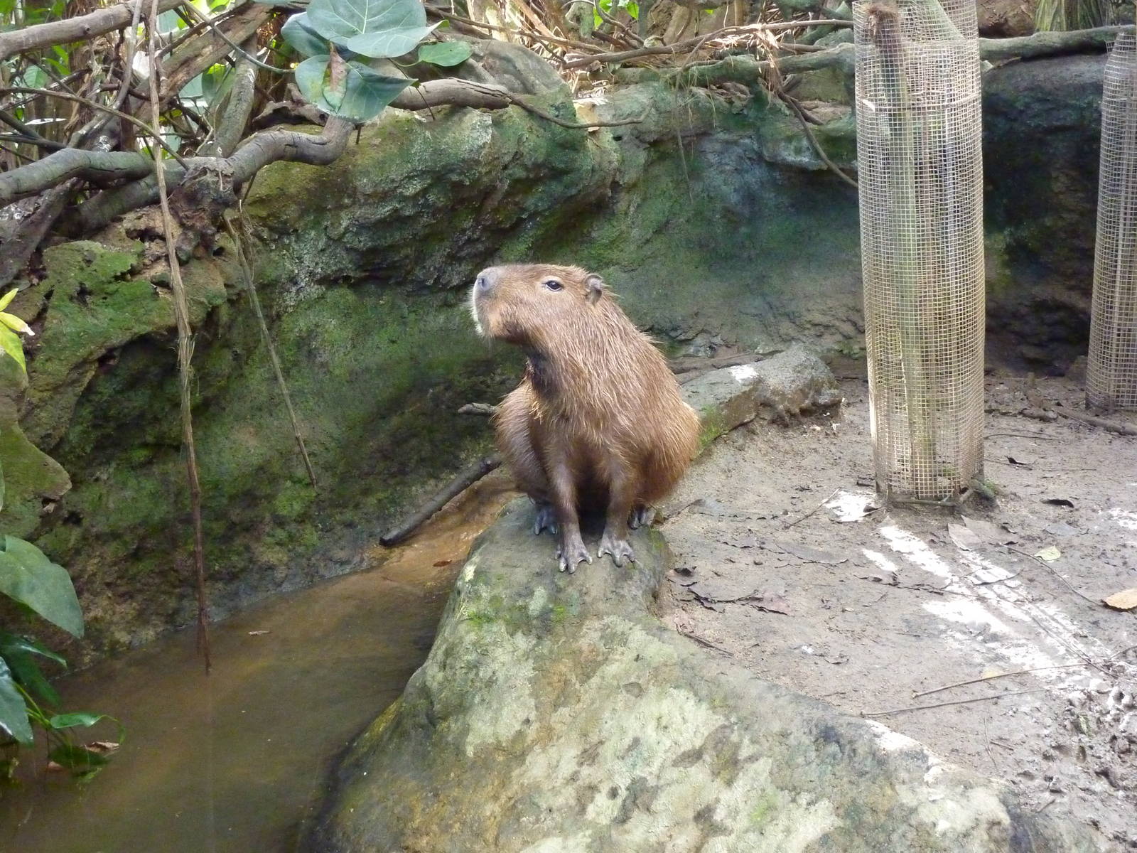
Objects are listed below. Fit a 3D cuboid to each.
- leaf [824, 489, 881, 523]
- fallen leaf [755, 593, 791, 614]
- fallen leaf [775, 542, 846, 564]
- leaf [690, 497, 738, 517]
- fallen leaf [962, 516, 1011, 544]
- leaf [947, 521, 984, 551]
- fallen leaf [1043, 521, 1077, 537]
[{"bbox_3d":[0.607,0.171,3.889,0.110,0.025,0.182,11,23,30],"label":"leaf"},{"bbox_3d":[0.403,0.339,3.453,0.083,0.020,0.069,13,25,35],"label":"fallen leaf"},{"bbox_3d":[0.488,0.259,3.674,0.163,0.015,0.054,17,27,41],"label":"fallen leaf"},{"bbox_3d":[0.314,0.180,3.906,0.079,0.015,0.119,-19,26,-38],"label":"leaf"},{"bbox_3d":[0.865,0.214,3.759,0.078,0.018,0.164,-11,22,-23],"label":"fallen leaf"},{"bbox_3d":[0.813,0.227,3.725,0.067,0.020,0.139,-9,21,-18],"label":"leaf"},{"bbox_3d":[1.024,0.214,3.755,0.067,0.012,0.065,-18,25,-37],"label":"fallen leaf"}]

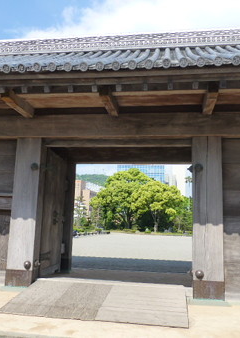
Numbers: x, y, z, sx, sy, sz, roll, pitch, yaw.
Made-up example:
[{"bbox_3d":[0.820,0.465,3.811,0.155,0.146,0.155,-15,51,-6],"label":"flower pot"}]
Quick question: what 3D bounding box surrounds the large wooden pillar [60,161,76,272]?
[{"bbox_3d":[-1.579,1.446,9.436,0.356,3.177,0.372,1,-9,8],"label":"large wooden pillar"}]

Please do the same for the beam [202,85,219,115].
[{"bbox_3d":[1.783,-1.379,6.172,0.170,0.230,1.120,0,-9,9],"label":"beam"}]

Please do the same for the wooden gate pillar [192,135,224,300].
[{"bbox_3d":[1.872,0.994,6.734,0.605,3.338,0.500,0,-9,9],"label":"wooden gate pillar"}]

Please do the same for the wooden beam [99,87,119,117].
[{"bbox_3d":[-0.194,-1.395,6.472,0.170,0.230,1.120,0,-9,9],"label":"wooden beam"}]

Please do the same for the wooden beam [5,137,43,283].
[{"bbox_3d":[-1.996,0.895,6.824,0.558,3.100,0.434,1,-9,8],"label":"wooden beam"}]

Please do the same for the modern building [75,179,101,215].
[{"bbox_3d":[-12.481,11.458,116.063,10.000,14.452,9.000,-4,-10,33],"label":"modern building"}]

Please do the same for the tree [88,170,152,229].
[{"bbox_3d":[0.313,3.812,40.567,8.300,7.711,7.300,2,-8,1],"label":"tree"}]

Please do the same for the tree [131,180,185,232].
[{"bbox_3d":[4.294,4.220,35.423,6.200,5.750,5.600,1,-9,7],"label":"tree"}]

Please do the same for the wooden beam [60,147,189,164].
[{"bbox_3d":[0.270,-0.321,9.282,3.800,0.430,0.240,0,-9,9],"label":"wooden beam"}]

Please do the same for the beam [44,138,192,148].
[{"bbox_3d":[-0.074,-0.587,7.390,3.466,0.200,0.220,0,-9,9],"label":"beam"}]

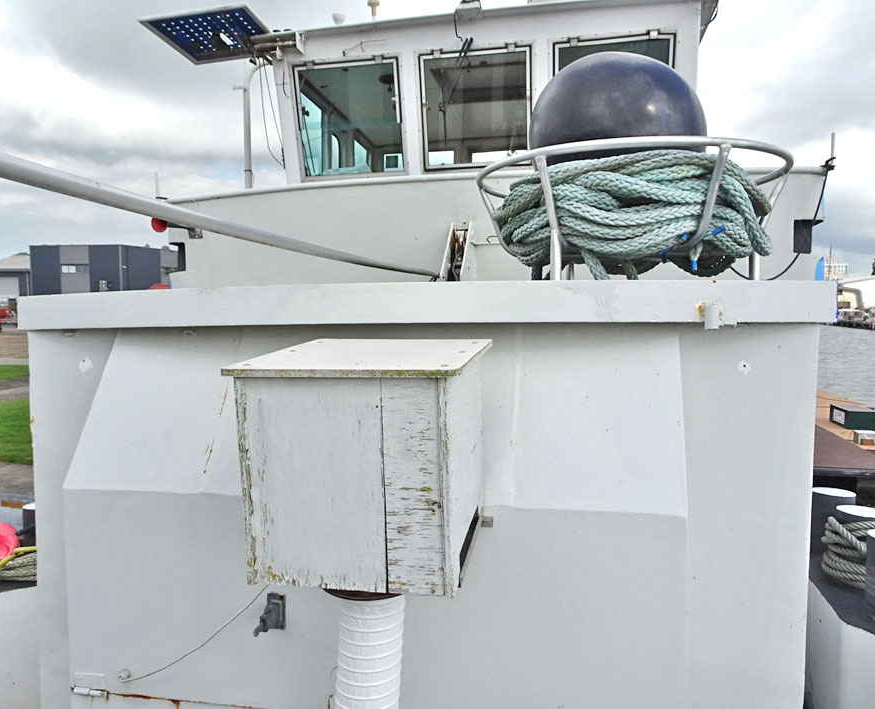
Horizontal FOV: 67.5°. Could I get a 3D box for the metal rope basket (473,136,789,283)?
[{"bbox_3d":[0.668,-0.443,2.373,1.097,0.414,1.097,1,4,12],"label":"metal rope basket"}]

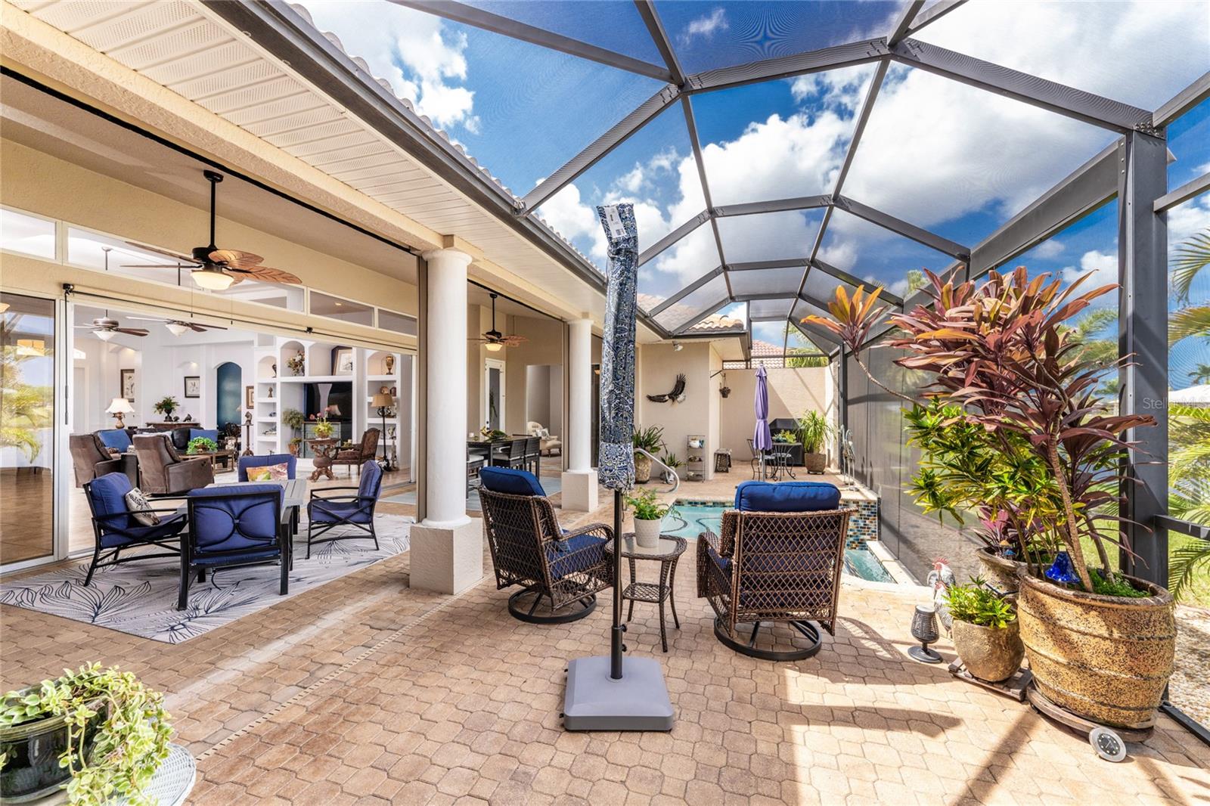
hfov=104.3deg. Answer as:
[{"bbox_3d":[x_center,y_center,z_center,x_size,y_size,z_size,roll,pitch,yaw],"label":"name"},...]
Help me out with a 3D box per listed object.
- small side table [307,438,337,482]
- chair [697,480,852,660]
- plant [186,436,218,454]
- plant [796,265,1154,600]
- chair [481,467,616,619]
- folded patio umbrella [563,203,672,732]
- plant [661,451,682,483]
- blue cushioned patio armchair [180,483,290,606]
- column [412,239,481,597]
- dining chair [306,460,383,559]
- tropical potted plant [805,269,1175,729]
[{"bbox_3d":[-5.526,1.093,9.202,0.550,0.770,0.550,0,0,18],"label":"small side table"},{"bbox_3d":[0.982,0.924,2.881,0.735,0.977,0.806,0,0,-4],"label":"chair"},{"bbox_3d":[-8.828,0.910,10.300,0.520,0.400,0.540,0,-1,18],"label":"plant"},{"bbox_3d":[1.833,0.111,2.397,1.289,1.491,1.058,0,0,37],"label":"plant"},{"bbox_3d":[-0.403,0.961,3.371,0.680,1.000,0.820,0,-1,41],"label":"chair"},{"bbox_3d":[0.064,0.229,2.246,0.463,2.367,0.463,0,0,0],"label":"folded patio umbrella"},{"bbox_3d":[1.283,1.201,9.052,0.420,0.620,0.400,0,0,18],"label":"plant"},{"bbox_3d":[-2.839,1.035,3.673,0.673,0.851,0.723,0,0,-27],"label":"blue cushioned patio armchair"},{"bbox_3d":[-1.276,0.125,3.843,0.405,2.680,0.405,0,-1,18],"label":"column"},{"bbox_3d":[-2.619,1.040,4.841,0.723,0.851,0.673,0,0,-26],"label":"dining chair"},{"bbox_3d":[1.950,0.375,2.557,1.450,2.080,1.100,0,0,18],"label":"tropical potted plant"}]

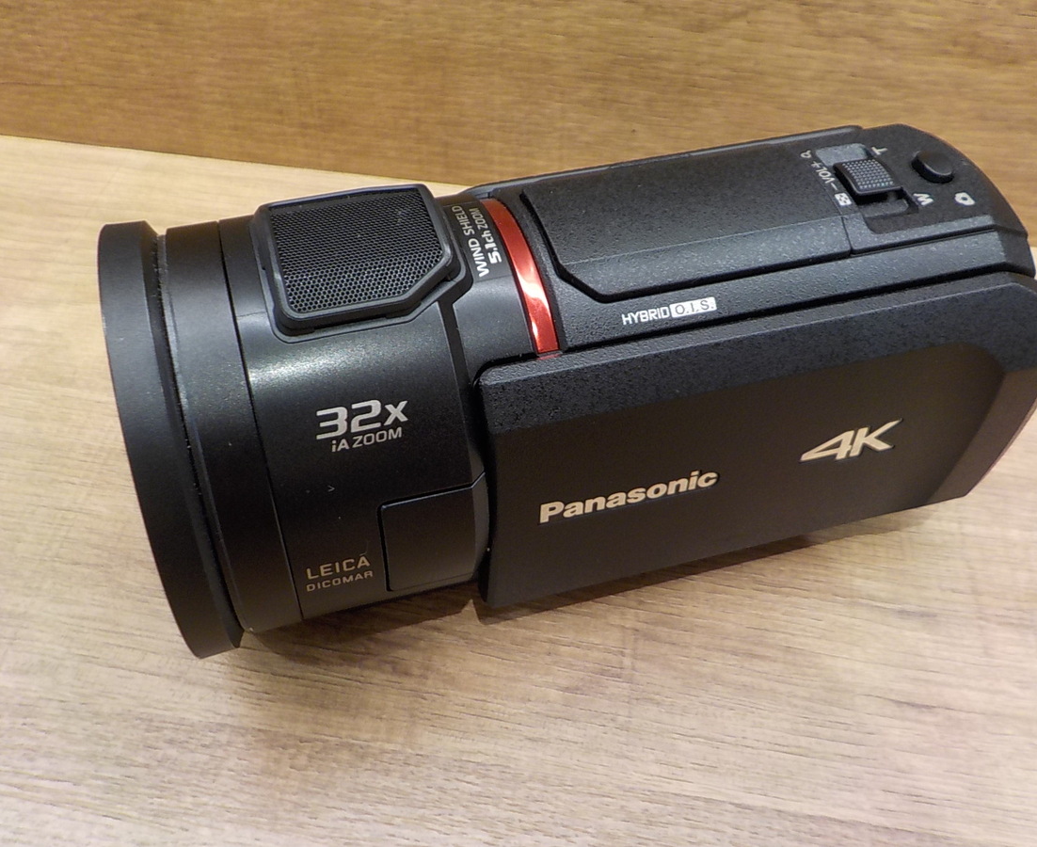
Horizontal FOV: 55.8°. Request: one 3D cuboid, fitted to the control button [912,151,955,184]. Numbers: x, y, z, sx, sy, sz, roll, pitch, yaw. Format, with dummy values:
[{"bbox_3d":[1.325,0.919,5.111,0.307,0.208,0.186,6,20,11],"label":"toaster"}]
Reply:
[{"bbox_3d":[0.070,-0.044,0.166,0.007,0.002,0.007,-12,50,-14],"label":"control button"}]

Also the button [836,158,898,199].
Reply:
[{"bbox_3d":[0.058,-0.040,0.162,0.008,0.002,0.009,-12,50,-14],"label":"button"}]

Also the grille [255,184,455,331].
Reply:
[{"bbox_3d":[-0.024,-0.024,0.144,0.027,0.004,0.028,-12,49,-14],"label":"grille"}]

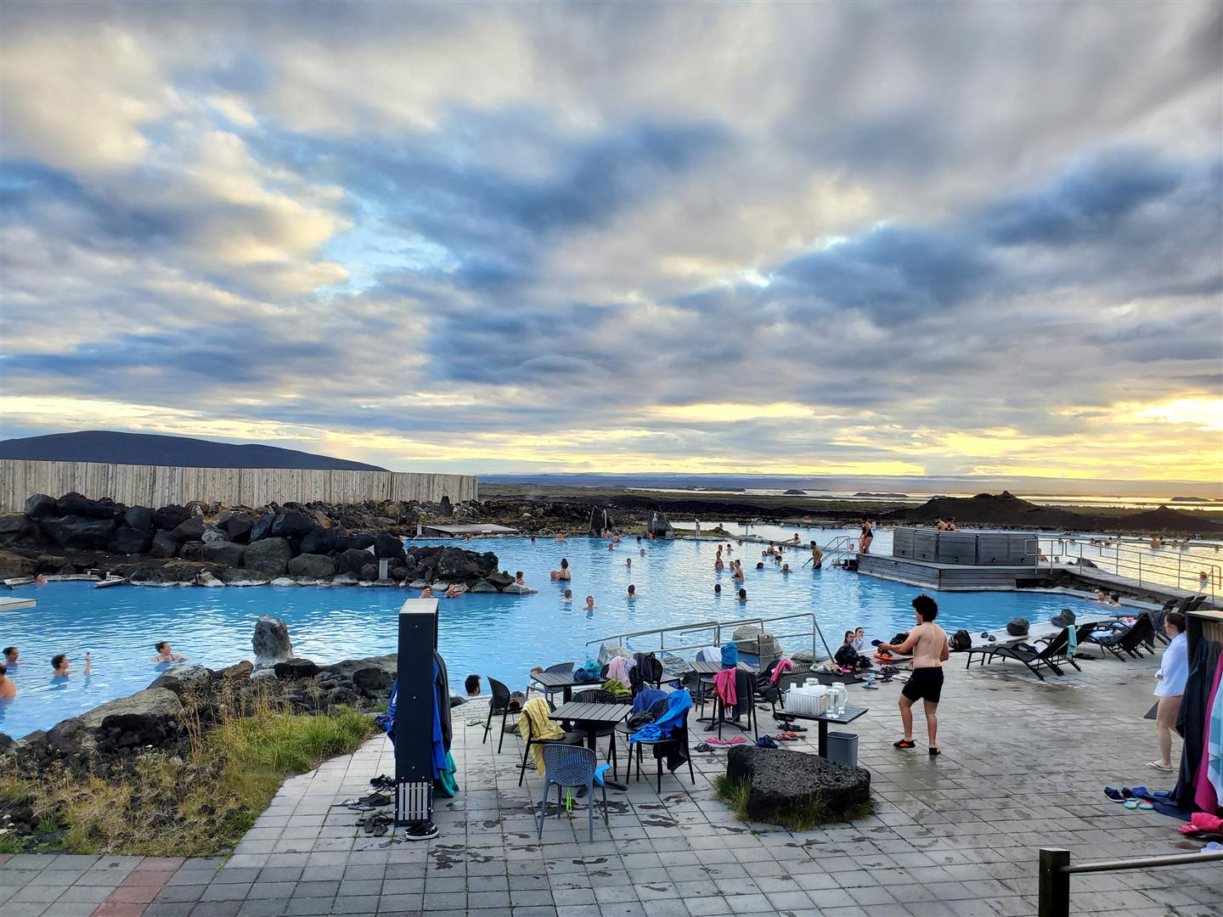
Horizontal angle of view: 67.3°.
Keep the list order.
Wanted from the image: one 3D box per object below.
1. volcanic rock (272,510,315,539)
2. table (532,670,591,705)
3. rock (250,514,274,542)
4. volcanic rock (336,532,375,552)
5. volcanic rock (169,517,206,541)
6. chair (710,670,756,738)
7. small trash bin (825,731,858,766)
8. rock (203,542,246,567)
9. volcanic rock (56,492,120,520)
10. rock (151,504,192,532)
[{"bbox_3d":[-11.430,2.386,33.000,1.530,1.050,1.200,1,-1,-19],"label":"volcanic rock"},{"bbox_3d":[-0.492,2.889,10.552,0.700,0.730,0.630,1,-2,-23],"label":"table"},{"bbox_3d":[-11.932,2.360,31.300,0.900,1.000,0.850,1,-2,-21],"label":"rock"},{"bbox_3d":[-8.490,2.798,30.400,1.250,0.750,1.000,1,-1,-16],"label":"volcanic rock"},{"bbox_3d":[-14.900,2.486,32.300,1.250,0.920,1.000,1,-2,-25],"label":"volcanic rock"},{"bbox_3d":[1.505,2.938,11.110,0.480,0.830,0.560,1,-1,2],"label":"chair"},{"bbox_3d":[2.470,3.156,9.850,0.310,0.400,0.220,0,-2,24],"label":"small trash bin"},{"bbox_3d":[-11.852,2.910,28.134,1.290,0.800,0.910,1,-2,-23],"label":"rock"},{"bbox_3d":[-19.551,1.784,34.300,2.350,1.020,1.400,2,-2,-30],"label":"volcanic rock"},{"bbox_3d":[-15.328,2.080,32.000,1.350,0.950,1.100,1,-2,-26],"label":"rock"}]

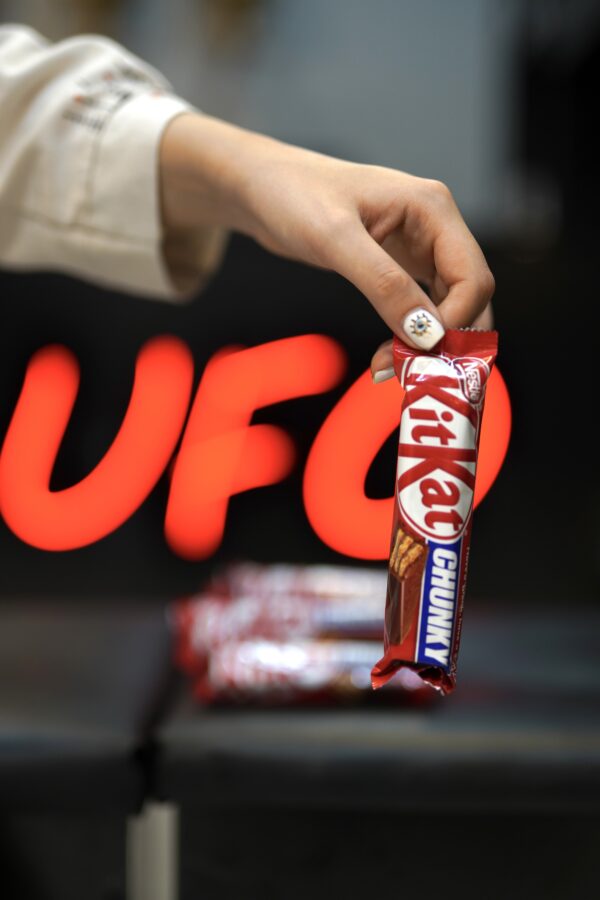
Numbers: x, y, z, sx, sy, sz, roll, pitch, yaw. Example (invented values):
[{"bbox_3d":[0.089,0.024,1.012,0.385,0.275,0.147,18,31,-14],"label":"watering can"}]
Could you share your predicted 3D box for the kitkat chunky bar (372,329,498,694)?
[{"bbox_3d":[0.055,0.024,0.520,0.041,0.150,0.022,6,12,5],"label":"kitkat chunky bar"}]

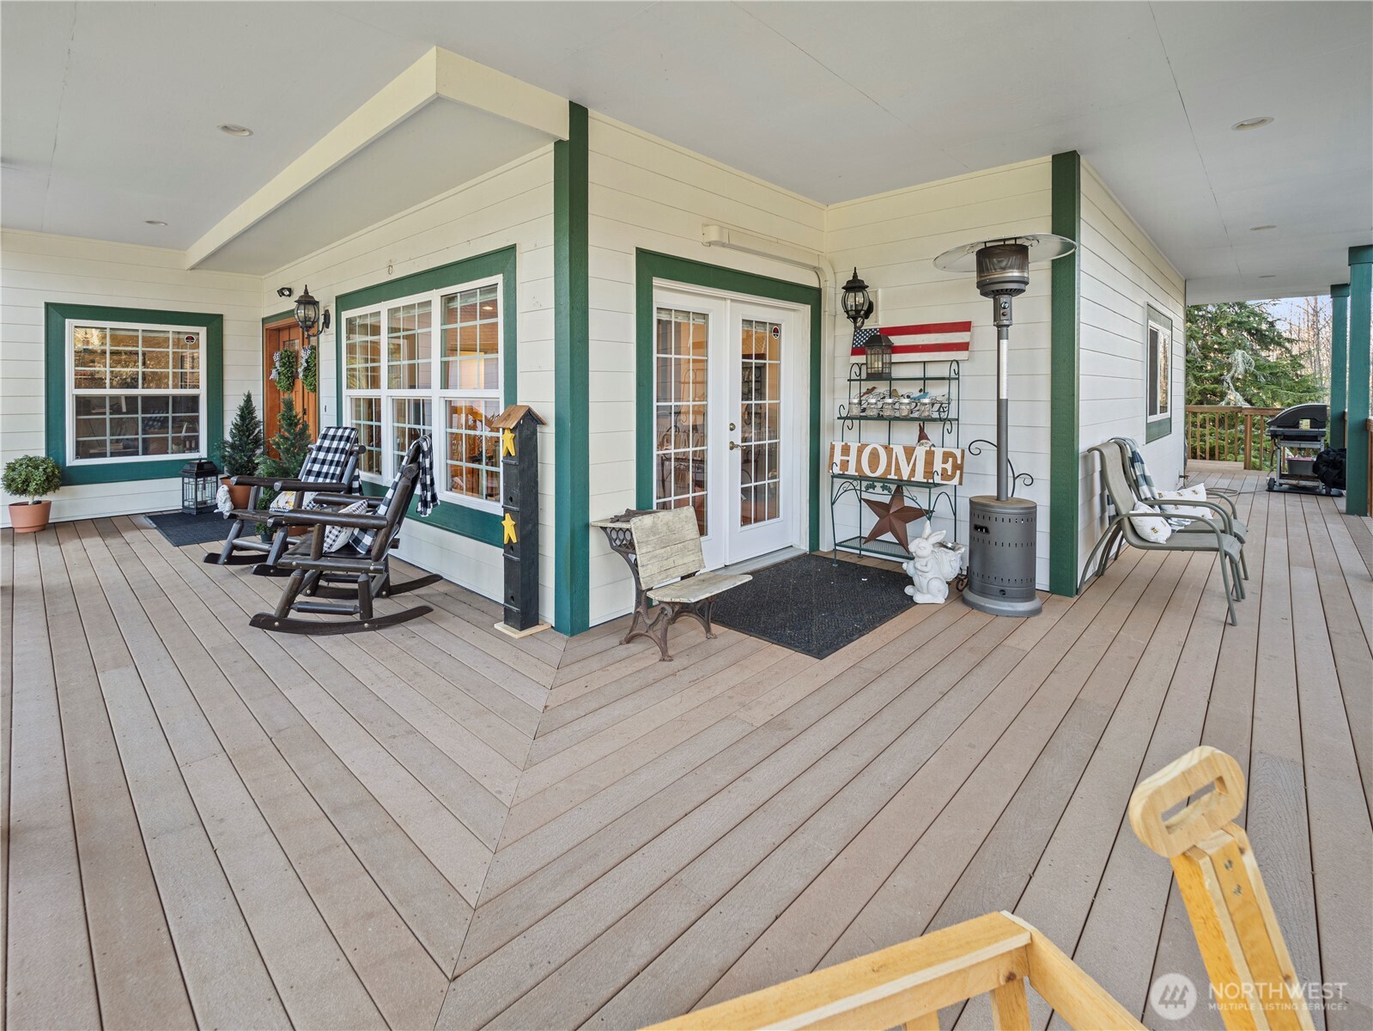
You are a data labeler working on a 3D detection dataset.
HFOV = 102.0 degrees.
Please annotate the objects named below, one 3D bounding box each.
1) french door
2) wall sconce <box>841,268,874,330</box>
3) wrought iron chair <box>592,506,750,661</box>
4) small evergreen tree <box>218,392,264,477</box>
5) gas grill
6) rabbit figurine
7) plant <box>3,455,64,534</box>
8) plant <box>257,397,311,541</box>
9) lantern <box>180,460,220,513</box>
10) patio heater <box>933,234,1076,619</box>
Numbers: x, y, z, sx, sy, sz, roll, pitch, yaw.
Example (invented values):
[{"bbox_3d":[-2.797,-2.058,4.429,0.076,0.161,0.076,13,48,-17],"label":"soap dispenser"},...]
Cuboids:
[{"bbox_3d":[0.386,-0.626,4.210,1.720,2.100,0.120,-7,10,-44],"label":"french door"},{"bbox_3d":[1.417,-1.780,4.586,0.290,0.530,0.230,-6,9,-43],"label":"wall sconce"},{"bbox_3d":[-0.075,0.341,3.094,0.640,0.750,0.550,6,9,42],"label":"wrought iron chair"},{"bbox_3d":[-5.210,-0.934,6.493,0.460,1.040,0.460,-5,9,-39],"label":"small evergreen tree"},{"bbox_3d":[8.902,-1.012,8.065,0.630,1.200,1.150,6,9,42],"label":"gas grill"},{"bbox_3d":[1.624,0.323,3.713,0.360,0.530,0.280,-3,7,-25],"label":"rabbit figurine"},{"bbox_3d":[-6.568,-0.221,5.580,0.400,0.770,0.400,6,9,40],"label":"plant"},{"bbox_3d":[-3.966,-0.531,5.499,0.500,1.280,0.500,-5,8,-36],"label":"plant"},{"bbox_3d":[-5.651,-0.349,6.452,0.250,0.630,0.250,2,7,18],"label":"lantern"},{"bbox_3d":[2.080,-0.582,3.632,0.810,2.270,0.810,4,8,29],"label":"patio heater"}]

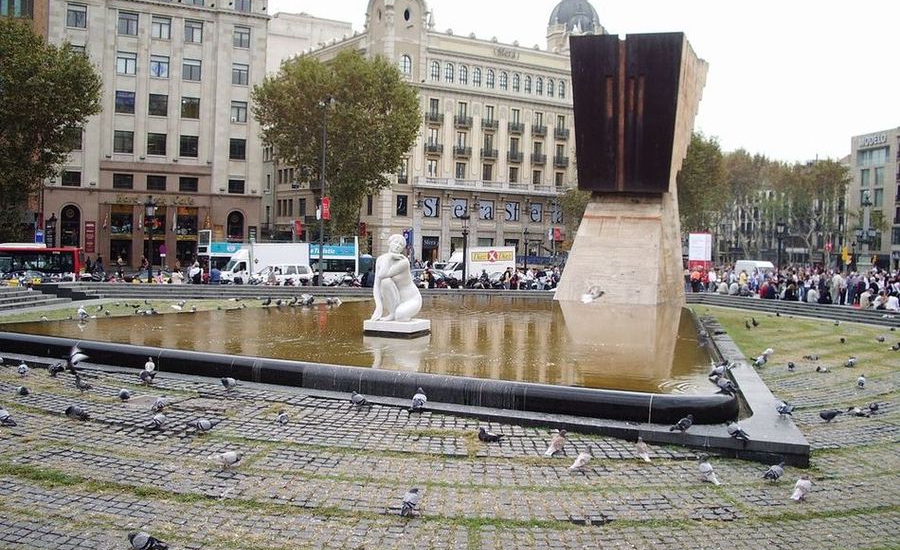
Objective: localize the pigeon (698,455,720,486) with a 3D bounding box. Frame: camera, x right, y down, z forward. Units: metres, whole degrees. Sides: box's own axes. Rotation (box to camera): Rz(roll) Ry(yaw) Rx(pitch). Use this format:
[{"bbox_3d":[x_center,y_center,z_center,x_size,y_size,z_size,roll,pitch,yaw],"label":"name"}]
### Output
[{"bbox_3d":[2.858,2.131,9.996,0.130,0.280,0.300,1,2,-17],"label":"pigeon"}]

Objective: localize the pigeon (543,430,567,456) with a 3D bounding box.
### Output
[{"bbox_3d":[1.285,2.038,11.030,0.290,0.280,0.130,0,3,-40],"label":"pigeon"}]

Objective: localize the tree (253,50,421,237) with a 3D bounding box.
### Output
[{"bbox_3d":[-9.440,-9.260,77.000,13.000,19.493,14.000,2,2,0],"label":"tree"}]

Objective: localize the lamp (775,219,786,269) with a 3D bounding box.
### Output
[{"bbox_3d":[20.680,-1.256,57.085,0.470,4.500,0.470,2,2,0],"label":"lamp"}]

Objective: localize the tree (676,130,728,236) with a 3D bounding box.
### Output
[{"bbox_3d":[26.022,-7.221,98.000,9.000,16.268,9.000,2,2,0],"label":"tree"}]

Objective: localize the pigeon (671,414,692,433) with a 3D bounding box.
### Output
[{"bbox_3d":[2.809,1.809,11.021,0.270,0.220,0.130,1,2,-14],"label":"pigeon"}]

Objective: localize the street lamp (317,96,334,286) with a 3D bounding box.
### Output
[{"bbox_3d":[-6.915,-4.520,50.201,0.950,10.600,0.600,2,2,0],"label":"street lamp"}]

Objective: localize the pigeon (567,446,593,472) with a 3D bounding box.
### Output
[{"bbox_3d":[1.482,2.078,10.290,0.300,0.270,0.130,1,3,-32],"label":"pigeon"}]

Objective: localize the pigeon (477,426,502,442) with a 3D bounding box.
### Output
[{"bbox_3d":[0.470,1.881,10.693,0.290,0.170,0.130,2,2,-7],"label":"pigeon"}]

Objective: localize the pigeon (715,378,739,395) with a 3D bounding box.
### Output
[{"bbox_3d":[3.831,1.532,12.610,0.130,0.190,0.290,-1,3,-45],"label":"pigeon"}]

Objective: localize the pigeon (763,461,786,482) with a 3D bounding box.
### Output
[{"bbox_3d":[3.427,2.079,9.591,0.265,0.200,0.125,0,3,-37],"label":"pigeon"}]

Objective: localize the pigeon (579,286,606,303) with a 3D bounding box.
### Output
[{"bbox_3d":[2.041,0.283,13.000,0.320,0.200,0.340,1,2,-10],"label":"pigeon"}]

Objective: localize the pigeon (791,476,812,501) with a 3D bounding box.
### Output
[{"bbox_3d":[3.583,2.171,9.270,0.280,0.220,0.130,-1,3,-45],"label":"pigeon"}]

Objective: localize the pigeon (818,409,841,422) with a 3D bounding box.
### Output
[{"bbox_3d":[5.734,2.127,13.729,0.320,0.200,0.130,3,2,26],"label":"pigeon"}]

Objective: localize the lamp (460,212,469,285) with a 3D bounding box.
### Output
[{"bbox_3d":[0.809,-1.237,55.102,0.500,4.850,0.500,2,2,0],"label":"lamp"}]

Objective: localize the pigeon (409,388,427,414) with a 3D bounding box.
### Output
[{"bbox_3d":[-0.471,1.826,13.323,0.140,0.290,0.300,3,2,19],"label":"pigeon"}]

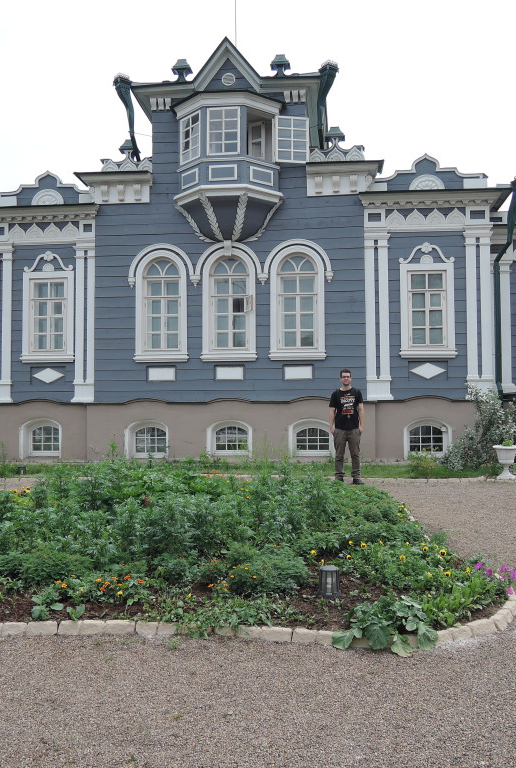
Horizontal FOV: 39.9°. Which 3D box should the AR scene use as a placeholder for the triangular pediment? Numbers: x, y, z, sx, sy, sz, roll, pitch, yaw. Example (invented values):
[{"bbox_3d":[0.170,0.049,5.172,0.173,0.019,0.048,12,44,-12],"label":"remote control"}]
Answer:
[{"bbox_3d":[-0.606,-6.534,14.815,1.447,1.152,0.500,0,-3,5],"label":"triangular pediment"}]

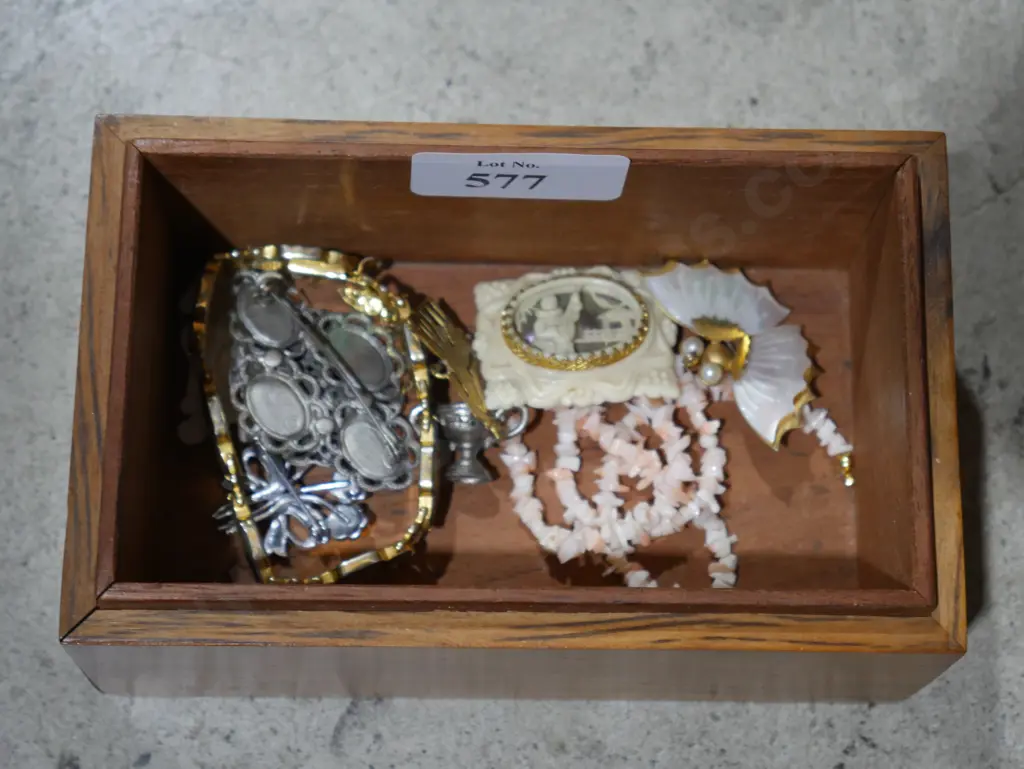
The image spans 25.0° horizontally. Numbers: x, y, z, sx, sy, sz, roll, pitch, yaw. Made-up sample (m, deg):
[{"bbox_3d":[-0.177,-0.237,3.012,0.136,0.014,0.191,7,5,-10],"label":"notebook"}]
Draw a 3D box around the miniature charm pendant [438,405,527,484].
[{"bbox_3d":[-0.009,0.013,0.486,0.025,0.011,0.016,1,74,-2],"label":"miniature charm pendant"}]

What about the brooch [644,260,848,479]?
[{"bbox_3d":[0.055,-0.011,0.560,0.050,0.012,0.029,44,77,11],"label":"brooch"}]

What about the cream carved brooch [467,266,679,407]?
[{"bbox_3d":[0.016,-0.010,0.556,0.048,0.009,0.035,-2,68,-3],"label":"cream carved brooch"}]

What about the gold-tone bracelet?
[{"bbox_3d":[-0.046,0.007,0.550,0.056,0.016,0.081,-4,73,-3],"label":"gold-tone bracelet"}]

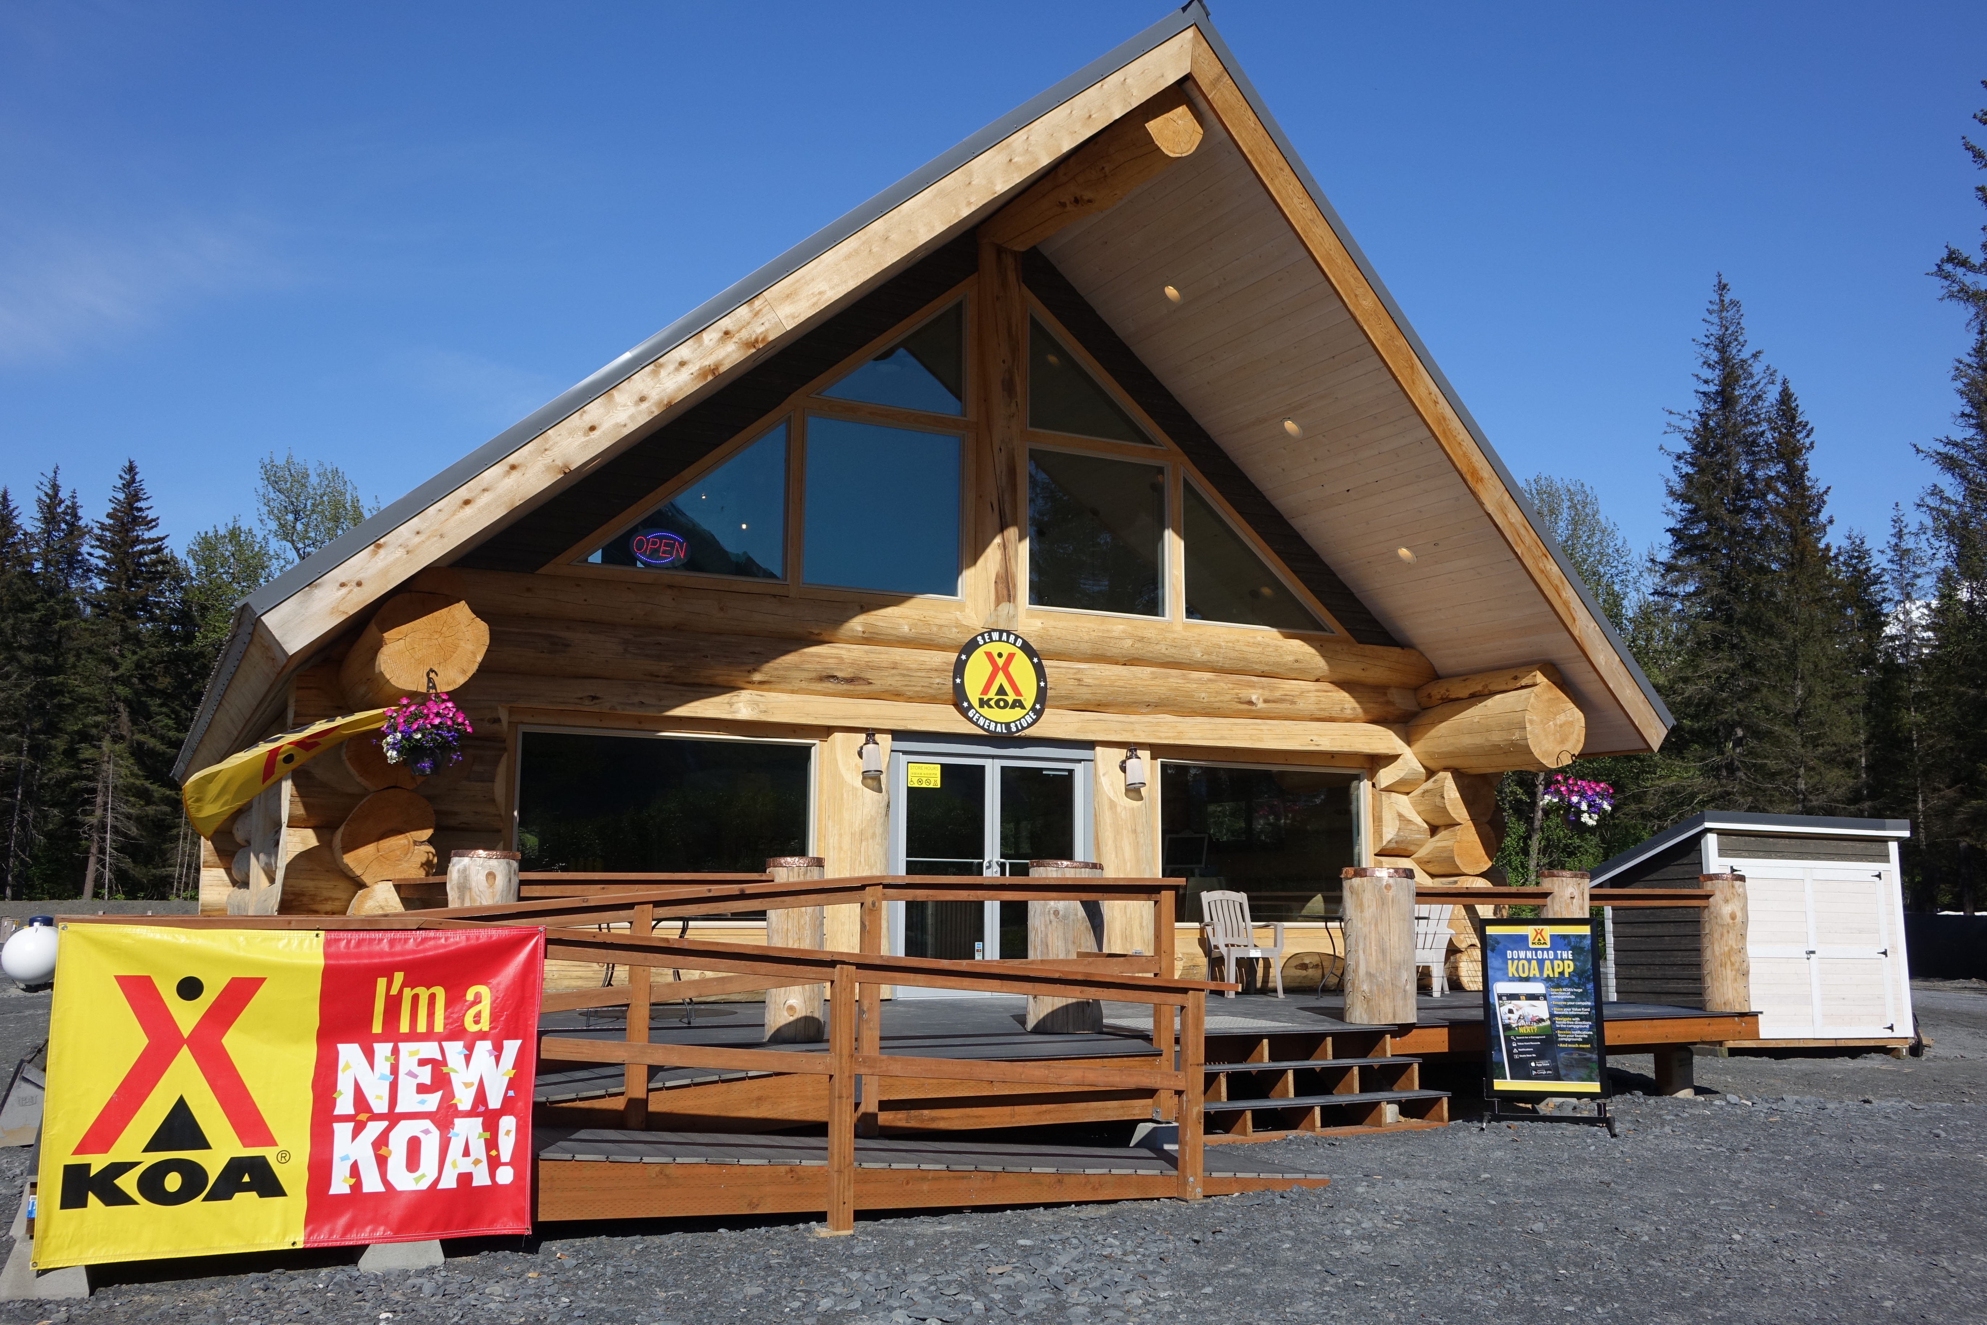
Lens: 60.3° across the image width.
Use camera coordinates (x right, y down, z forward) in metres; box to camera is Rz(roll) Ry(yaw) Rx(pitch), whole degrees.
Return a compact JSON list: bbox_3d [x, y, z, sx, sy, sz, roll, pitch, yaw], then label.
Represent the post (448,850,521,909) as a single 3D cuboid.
[{"bbox_3d":[-2.900,1.627,9.704,0.390,1.103,0.390,4,-9,-26],"label":"post"}]

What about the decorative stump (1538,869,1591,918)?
[{"bbox_3d":[4.436,2.164,13.214,0.370,1.097,0.370,4,-9,-26],"label":"decorative stump"}]

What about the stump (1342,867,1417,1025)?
[{"bbox_3d":[2.824,2.065,12.518,0.510,1.102,0.510,0,-8,0],"label":"stump"}]

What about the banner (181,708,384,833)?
[{"bbox_3d":[-4.810,0.753,11.690,1.420,0.850,0.450,4,-9,-26],"label":"banner"}]

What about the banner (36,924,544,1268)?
[{"bbox_3d":[-2.637,1.632,6.579,1.750,1.210,0.050,4,-9,-26],"label":"banner"}]

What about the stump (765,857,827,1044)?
[{"bbox_3d":[-1.219,1.761,10.547,0.370,1.096,0.370,0,-8,0],"label":"stump"}]

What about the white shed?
[{"bbox_3d":[7.463,2.686,16.771,2.620,2.280,1.680,4,-9,-23],"label":"white shed"}]

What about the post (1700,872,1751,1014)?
[{"bbox_3d":[6.014,2.301,14.057,0.350,1.109,0.350,4,-9,-26],"label":"post"}]

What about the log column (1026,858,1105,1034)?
[{"bbox_3d":[0.480,1.889,11.430,0.485,1.112,0.485,0,-8,0],"label":"log column"}]

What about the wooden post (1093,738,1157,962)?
[{"bbox_3d":[1.230,1.954,16.144,0.560,2.319,0.540,0,-8,0],"label":"wooden post"}]

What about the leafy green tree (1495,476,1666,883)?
[{"bbox_3d":[10.840,1.358,32.452,4.200,9.466,4.200,4,-9,-26],"label":"leafy green tree"}]

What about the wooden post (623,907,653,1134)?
[{"bbox_3d":[-1.775,1.784,8.454,0.092,1.165,0.092,4,-9,-26],"label":"wooden post"}]

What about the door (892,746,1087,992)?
[{"bbox_3d":[-0.003,1.841,15.324,2.030,2.280,0.130,4,-9,-26],"label":"door"}]

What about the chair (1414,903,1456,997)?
[{"bbox_3d":[3.951,2.672,16.194,0.740,0.930,0.780,-3,-9,20],"label":"chair"}]

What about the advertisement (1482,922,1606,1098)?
[{"bbox_3d":[3.662,2.302,11.400,0.755,1.180,0.070,-2,-9,14],"label":"advertisement"}]

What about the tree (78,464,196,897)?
[{"bbox_3d":[-28.482,0.823,55.498,4.300,15.041,4.300,4,-9,-27],"label":"tree"}]

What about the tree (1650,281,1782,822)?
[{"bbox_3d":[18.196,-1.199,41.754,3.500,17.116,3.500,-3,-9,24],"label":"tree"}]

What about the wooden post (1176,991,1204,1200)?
[{"bbox_3d":[0.982,2.143,8.505,0.092,1.007,0.092,4,-9,-26],"label":"wooden post"}]

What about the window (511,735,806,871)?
[{"bbox_3d":[-2.688,1.372,14.046,2.480,1.540,0.090,4,-9,-26],"label":"window"}]

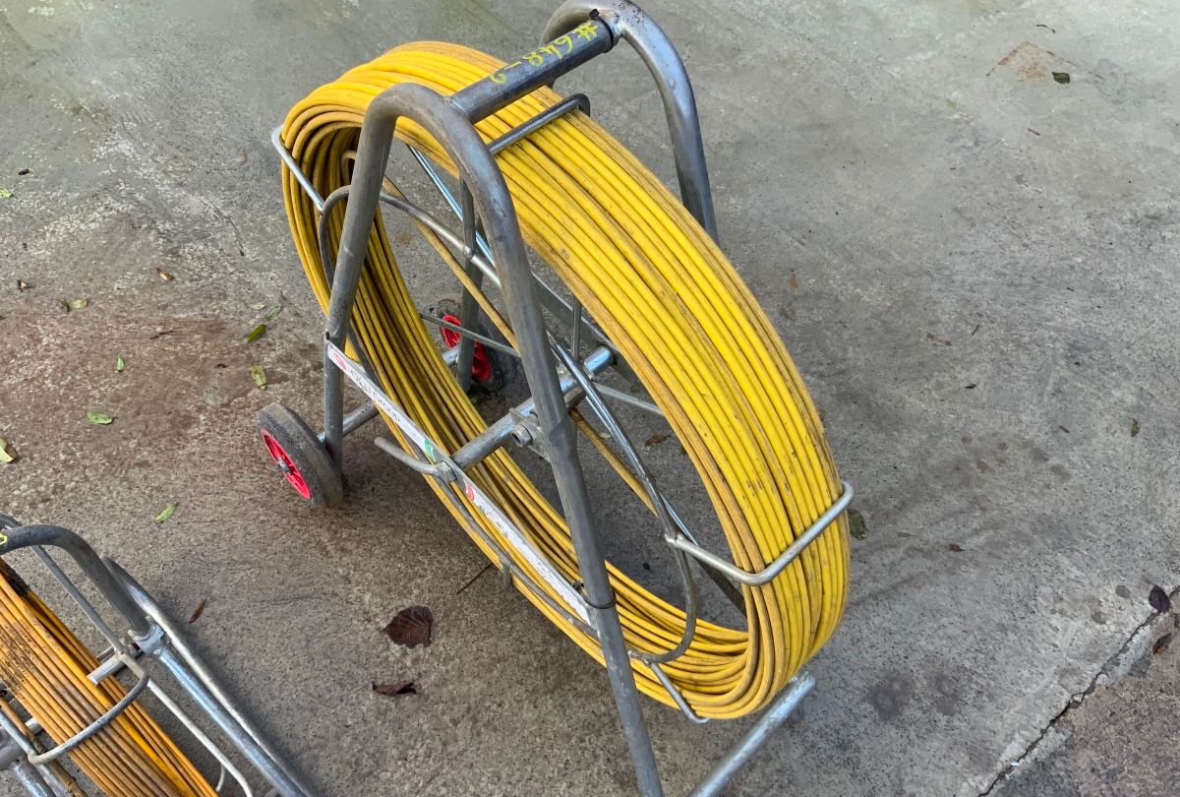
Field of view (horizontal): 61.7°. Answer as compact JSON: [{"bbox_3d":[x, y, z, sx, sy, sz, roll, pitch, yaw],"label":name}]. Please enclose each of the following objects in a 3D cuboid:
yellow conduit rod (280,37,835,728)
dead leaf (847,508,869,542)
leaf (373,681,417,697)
[{"bbox_3d":[-0.076,0.011,1.322,0.143,0.950,0.950,-37,65,-23],"label":"yellow conduit rod"},{"bbox_3d":[0.482,0.228,1.800,0.046,0.008,0.072,-17,59,-13],"label":"dead leaf"},{"bbox_3d":[-0.317,0.470,1.606,0.073,0.014,0.026,2,56,-1],"label":"leaf"}]

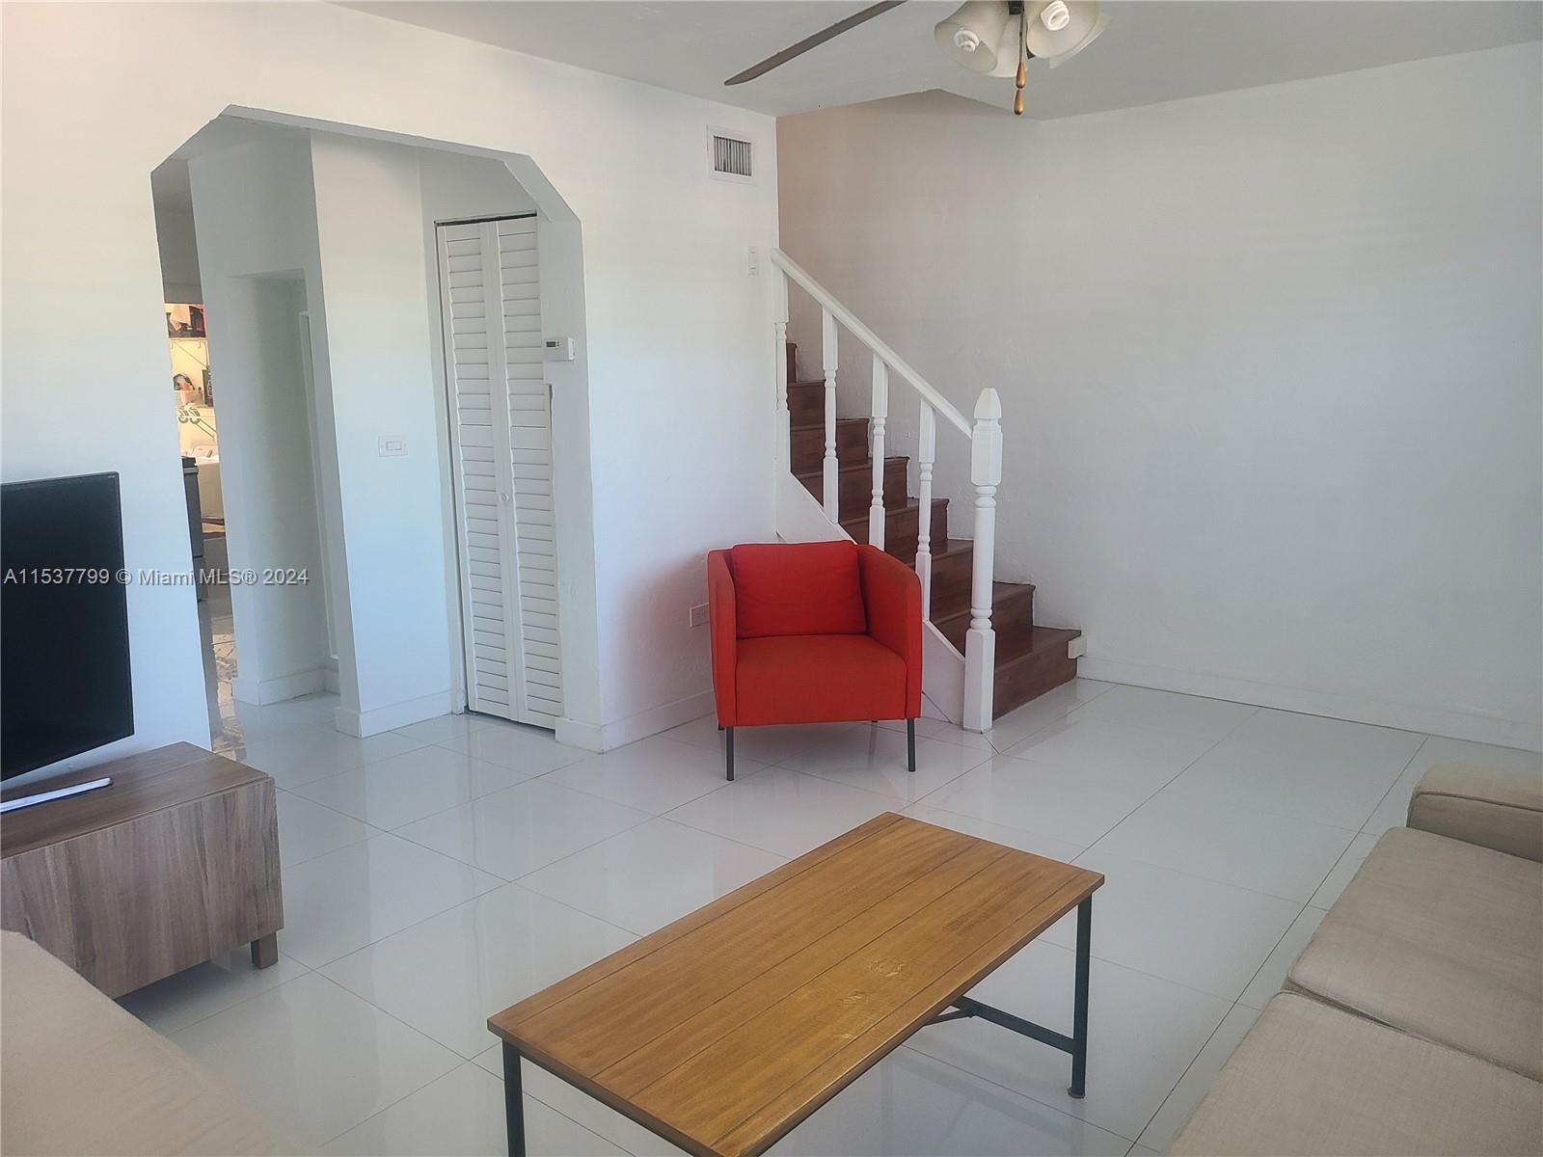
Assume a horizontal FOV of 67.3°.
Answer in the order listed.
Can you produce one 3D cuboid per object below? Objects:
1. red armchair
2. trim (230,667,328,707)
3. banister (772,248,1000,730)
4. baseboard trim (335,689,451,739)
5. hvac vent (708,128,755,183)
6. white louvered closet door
[{"bbox_3d":[0.137,0.277,4.403,0.700,0.750,0.730,-2,11,-7],"label":"red armchair"},{"bbox_3d":[-2.229,0.472,5.256,0.237,0.101,0.322,8,13,37],"label":"trim"},{"bbox_3d":[0.442,-0.398,4.788,1.056,1.927,0.079,8,13,37],"label":"banister"},{"bbox_3d":[-1.567,0.548,4.815,0.187,0.101,0.436,8,13,37],"label":"baseboard trim"},{"bbox_3d":[-0.156,-1.686,4.633,0.023,0.196,0.297,8,13,37],"label":"hvac vent"},{"bbox_3d":[-1.064,-0.390,4.604,0.618,1.987,0.041,8,13,37],"label":"white louvered closet door"}]

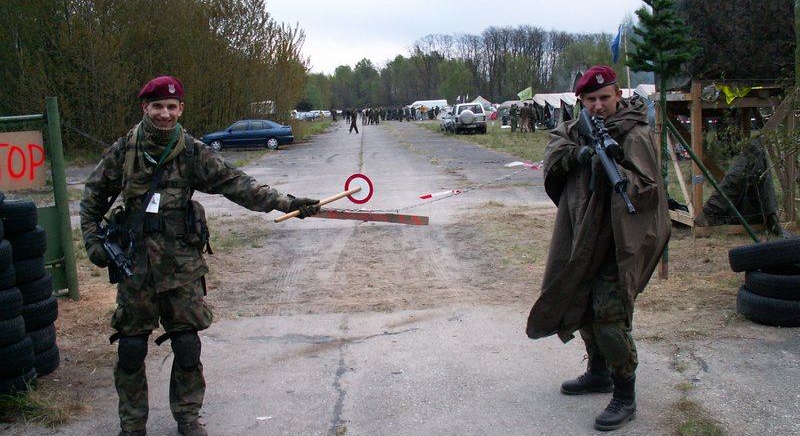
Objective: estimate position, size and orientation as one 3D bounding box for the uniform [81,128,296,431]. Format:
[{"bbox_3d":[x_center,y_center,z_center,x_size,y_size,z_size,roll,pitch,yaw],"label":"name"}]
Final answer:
[{"bbox_3d":[-1.037,0.319,4.004,1.030,1.500,0.430,-3,8,-9],"label":"uniform"}]

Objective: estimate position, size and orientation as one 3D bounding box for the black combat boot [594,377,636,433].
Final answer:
[{"bbox_3d":[1.137,0.947,4.234,0.115,0.220,0.305,4,10,37],"label":"black combat boot"}]

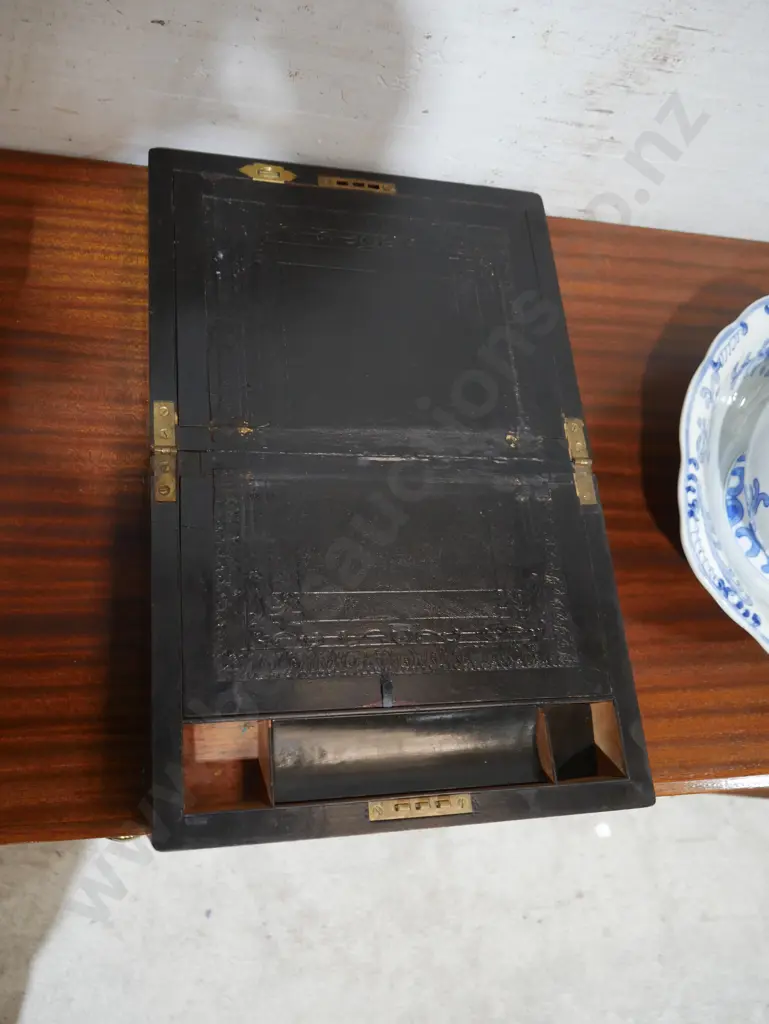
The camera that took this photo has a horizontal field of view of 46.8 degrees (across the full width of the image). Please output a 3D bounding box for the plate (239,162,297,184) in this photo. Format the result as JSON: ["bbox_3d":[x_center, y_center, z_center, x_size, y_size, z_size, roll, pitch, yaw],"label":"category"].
[{"bbox_3d":[-0.090,-0.262,0.690,0.044,0.003,0.016,0,70,-16],"label":"plate"}]

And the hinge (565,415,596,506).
[{"bbox_3d":[0.149,-0.038,0.674,0.014,0.005,0.071,0,70,-16],"label":"hinge"}]

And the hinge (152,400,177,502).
[{"bbox_3d":[-0.146,-0.040,0.589,0.013,0.005,0.072,0,70,-16],"label":"hinge"}]

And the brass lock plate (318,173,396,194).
[{"bbox_3d":[-0.021,-0.260,0.709,0.064,0.003,0.011,0,70,-16],"label":"brass lock plate"}]

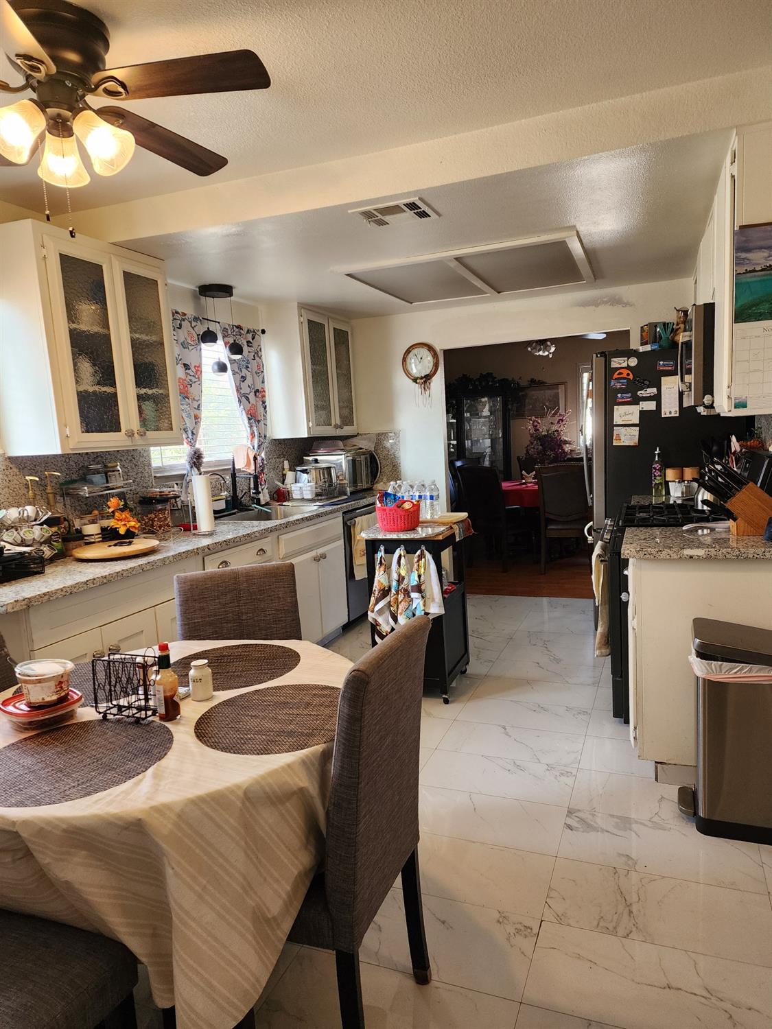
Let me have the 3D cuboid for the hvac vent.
[{"bbox_3d":[0.037,-1.321,3.010,0.315,0.025,0.300,-1,8,22],"label":"hvac vent"}]

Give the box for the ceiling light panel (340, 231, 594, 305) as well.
[{"bbox_3d":[0.560,-1.518,4.375,1.400,0.030,1.370,-1,8,22],"label":"ceiling light panel"}]

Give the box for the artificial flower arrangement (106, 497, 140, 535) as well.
[{"bbox_3d":[-1.317,0.030,3.411,0.160,0.235,0.150,-6,8,-21],"label":"artificial flower arrangement"}]

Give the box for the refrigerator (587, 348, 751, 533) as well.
[{"bbox_3d":[1.861,-0.148,4.615,0.920,1.790,0.910,-1,8,22],"label":"refrigerator"}]

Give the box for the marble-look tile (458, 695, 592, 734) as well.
[{"bbox_3d":[0.675,0.988,3.344,0.610,0.010,0.305,-1,8,22],"label":"marble-look tile"}]

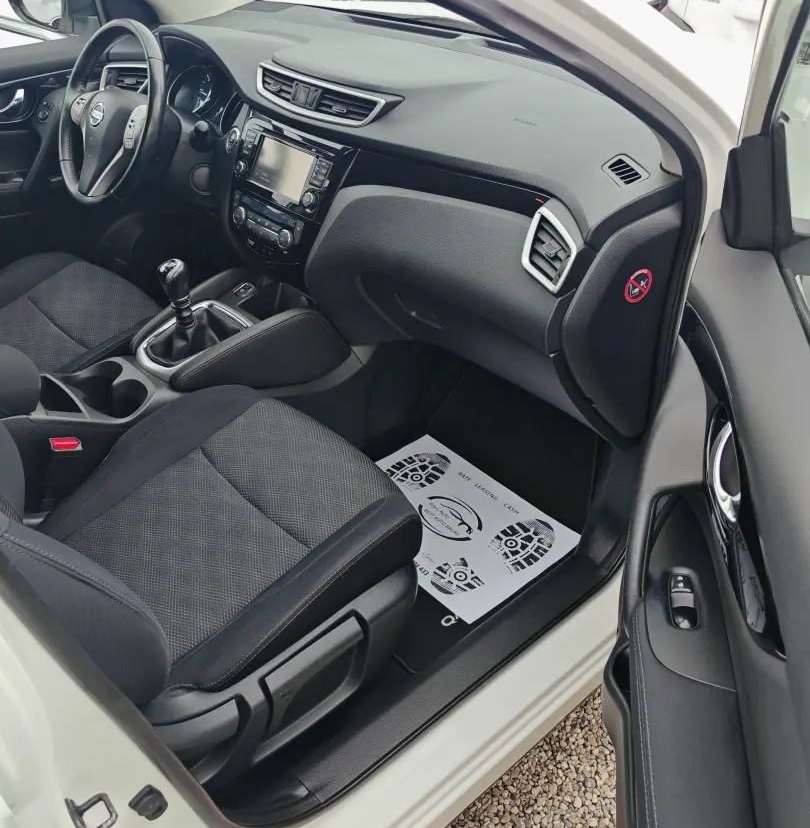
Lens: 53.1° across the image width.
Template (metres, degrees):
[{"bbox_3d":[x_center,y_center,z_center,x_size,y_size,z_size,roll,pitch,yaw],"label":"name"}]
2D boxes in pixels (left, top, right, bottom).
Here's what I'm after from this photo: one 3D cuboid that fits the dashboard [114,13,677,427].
[{"bbox_3d":[-0.071,-0.489,1.665,0.630,0.485,1.420,-22,42,-39],"label":"dashboard"}]

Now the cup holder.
[{"bbox_3d":[-0.534,-0.021,1.471,0.113,0.077,0.200,-22,42,-39],"label":"cup holder"}]

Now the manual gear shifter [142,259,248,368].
[{"bbox_3d":[-0.396,-0.197,1.502,0.145,0.197,0.120,-22,42,-39],"label":"manual gear shifter"}]

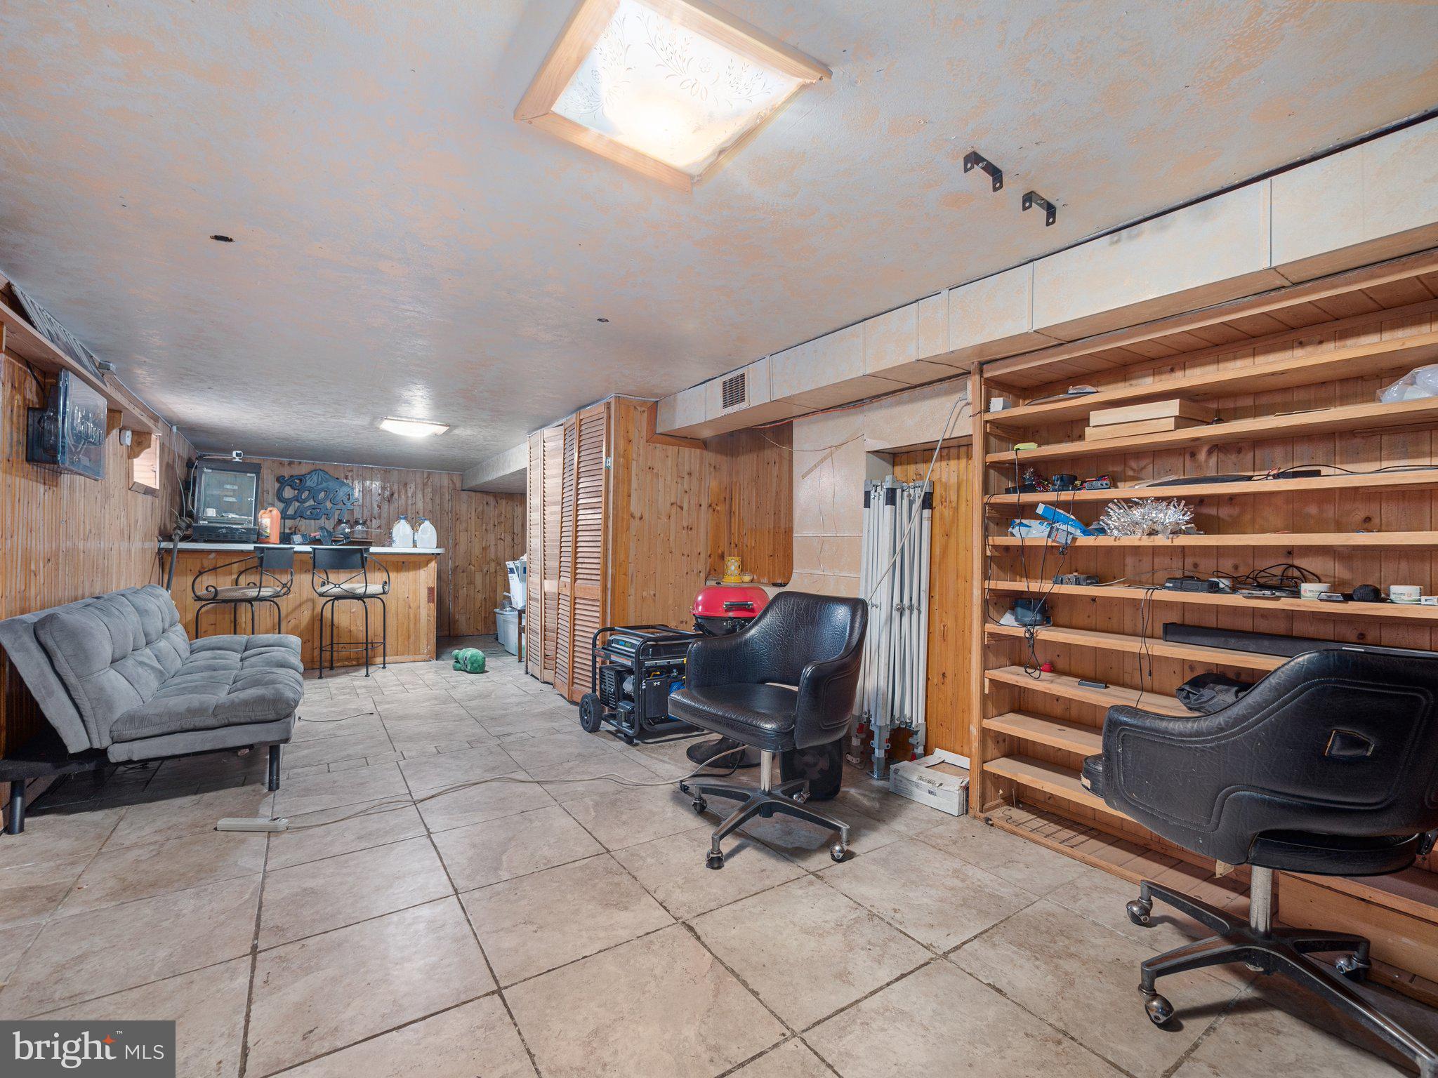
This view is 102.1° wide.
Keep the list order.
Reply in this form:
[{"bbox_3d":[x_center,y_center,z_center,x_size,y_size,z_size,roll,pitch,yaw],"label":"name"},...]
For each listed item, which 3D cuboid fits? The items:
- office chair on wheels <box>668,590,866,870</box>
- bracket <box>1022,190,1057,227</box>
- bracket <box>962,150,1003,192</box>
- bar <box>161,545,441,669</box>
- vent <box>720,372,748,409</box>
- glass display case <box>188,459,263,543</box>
[{"bbox_3d":[0.202,0.646,2.139,0.590,0.842,0.630,0,-2,43],"label":"office chair on wheels"},{"bbox_3d":[0.906,-0.931,1.642,0.129,0.044,0.029,2,-2,-36],"label":"bracket"},{"bbox_3d":[0.680,-0.939,1.492,0.129,0.043,0.029,2,-2,-36],"label":"bracket"},{"bbox_3d":[-3.540,0.590,5.160,1.950,1.020,0.580,2,-2,-31],"label":"bar"},{"bbox_3d":[0.074,-0.828,3.252,0.025,0.163,0.224,2,-2,-36],"label":"vent"},{"bbox_3d":[-4.090,-0.300,4.890,0.410,0.670,0.380,2,-2,-31],"label":"glass display case"}]

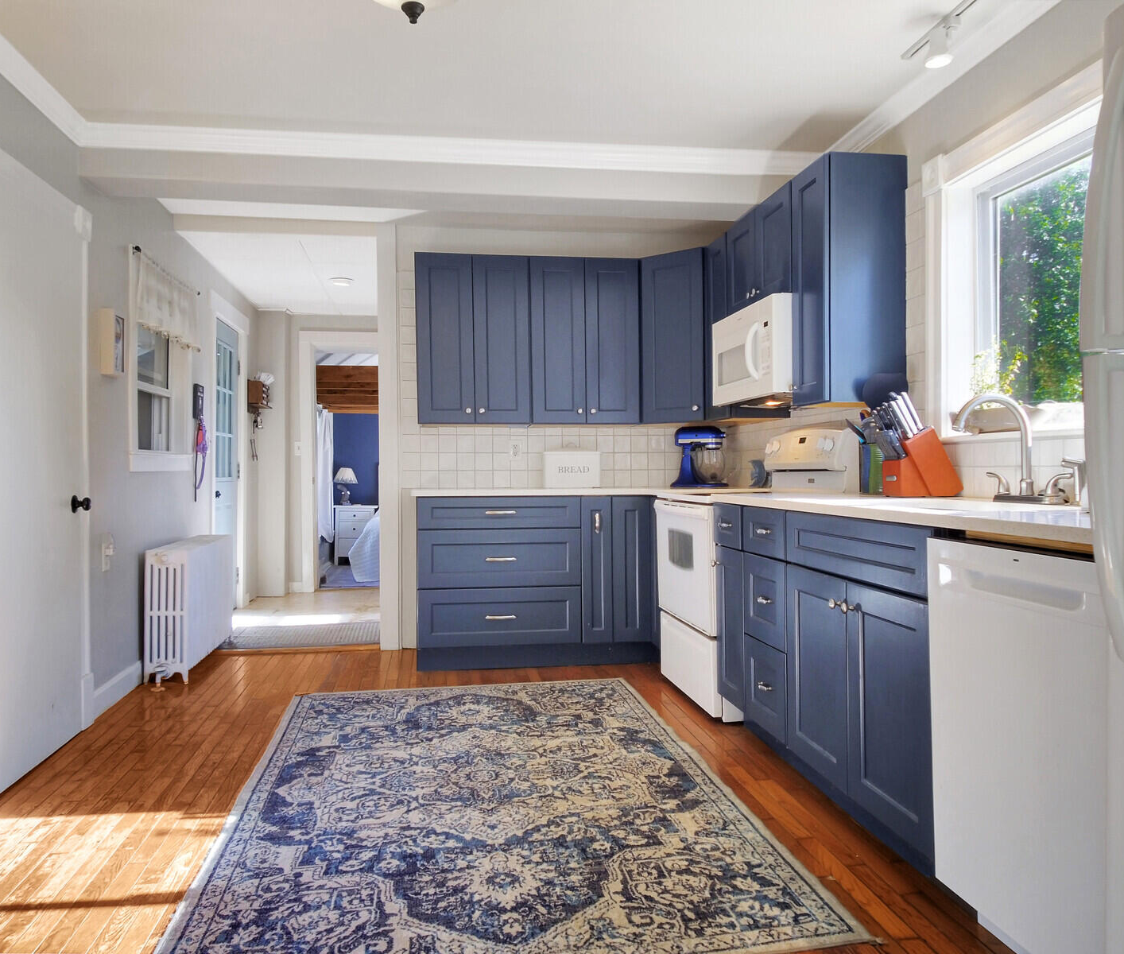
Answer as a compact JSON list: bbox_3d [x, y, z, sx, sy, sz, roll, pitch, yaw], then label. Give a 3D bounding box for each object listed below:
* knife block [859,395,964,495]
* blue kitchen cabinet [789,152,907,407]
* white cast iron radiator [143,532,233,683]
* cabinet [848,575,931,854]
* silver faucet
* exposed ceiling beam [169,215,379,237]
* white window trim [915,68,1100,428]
[{"bbox_3d":[1.190,-0.102,2.764,0.320,0.340,0.120,0,1,-9],"label":"knife block"},{"bbox_3d":[1.133,-0.752,3.210,0.313,0.932,0.316,-1,1,-10],"label":"blue kitchen cabinet"},{"bbox_3d":[-1.972,0.674,4.327,0.193,0.636,0.900,0,1,-9],"label":"white cast iron radiator"},{"bbox_3d":[1.115,0.599,2.154,0.550,0.611,0.382,-1,1,-10],"label":"cabinet"},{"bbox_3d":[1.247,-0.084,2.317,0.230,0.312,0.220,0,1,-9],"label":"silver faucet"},{"bbox_3d":[-1.603,-1.405,4.582,1.110,0.090,0.120,0,1,-9],"label":"exposed ceiling beam"},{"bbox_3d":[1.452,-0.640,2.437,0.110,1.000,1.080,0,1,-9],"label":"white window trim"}]

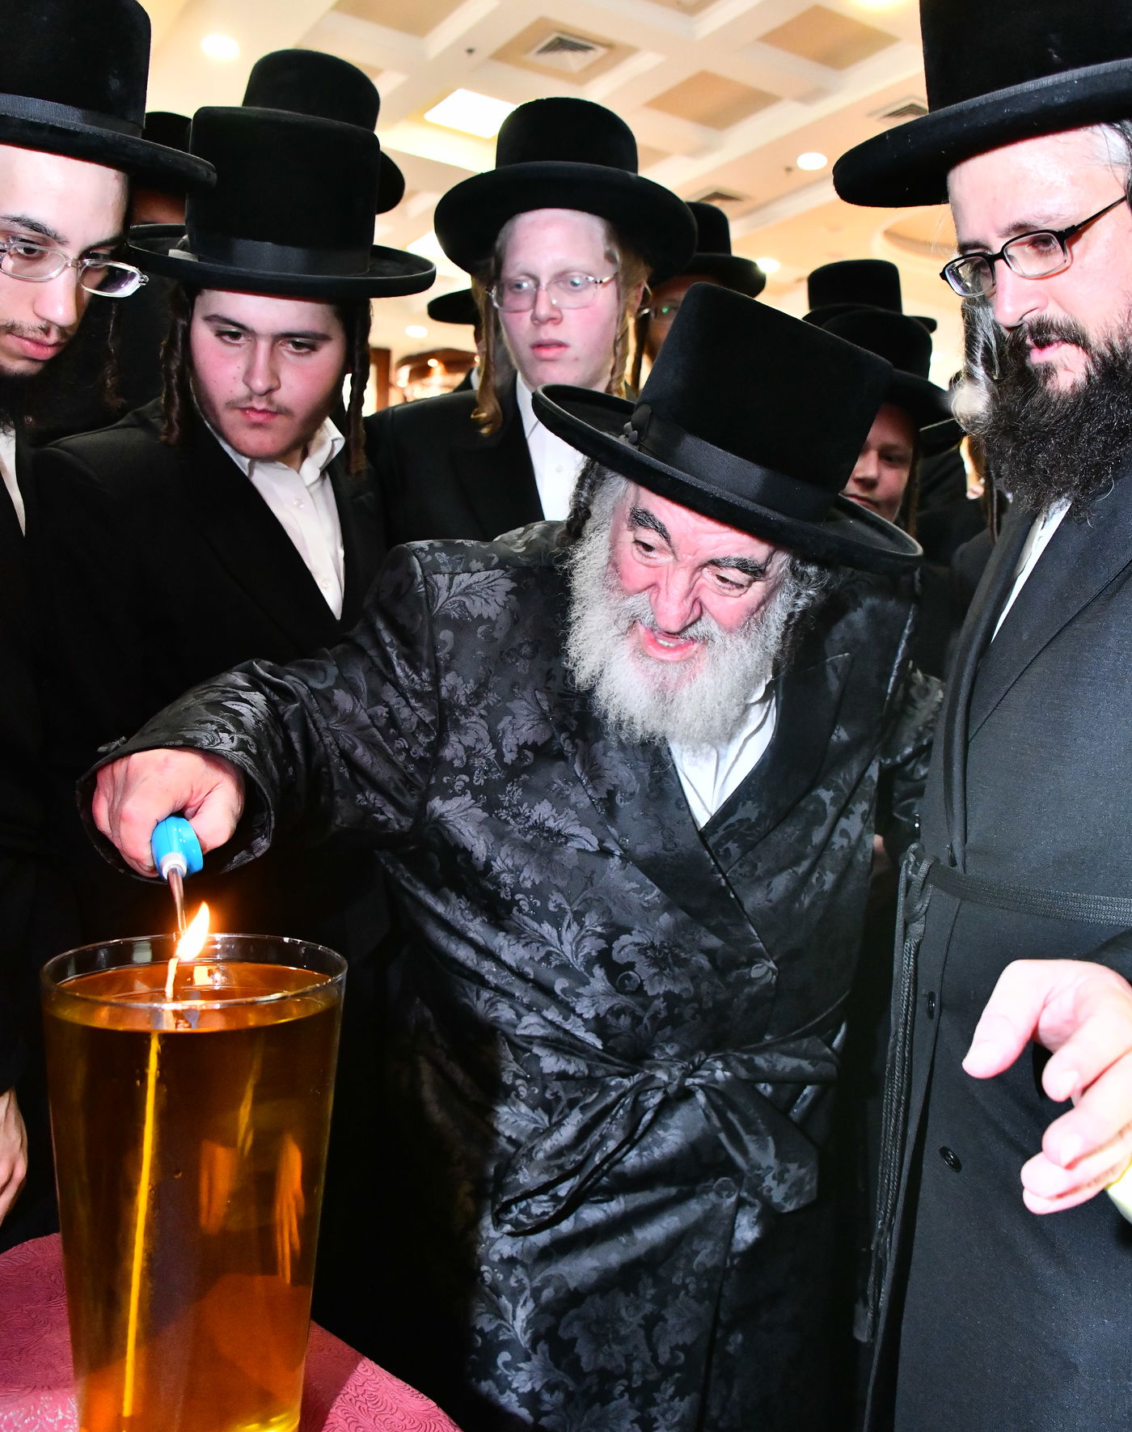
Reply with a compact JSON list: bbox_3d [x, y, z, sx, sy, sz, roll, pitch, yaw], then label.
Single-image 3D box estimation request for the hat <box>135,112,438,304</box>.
[{"bbox_3d":[-0.267,-0.502,1.280,0.300,0.145,0.335,7,24,-9],"label":"hat"}]

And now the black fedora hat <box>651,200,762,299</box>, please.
[{"bbox_3d":[0.211,-0.840,2.400,0.300,0.145,0.335,2,10,10],"label":"black fedora hat"}]

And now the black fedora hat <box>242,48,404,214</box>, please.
[{"bbox_3d":[-0.339,-0.752,1.700,0.300,0.145,0.335,9,10,-15],"label":"black fedora hat"}]

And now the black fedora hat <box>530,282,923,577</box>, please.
[{"bbox_3d":[0.145,-0.241,1.040,0.330,0.155,0.360,21,19,1],"label":"black fedora hat"}]

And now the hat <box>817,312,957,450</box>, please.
[{"bbox_3d":[0.470,-0.548,2.080,0.300,0.145,0.335,13,12,32],"label":"hat"}]

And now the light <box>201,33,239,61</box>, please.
[{"bbox_3d":[-1.619,-3.124,6.171,0.170,0.060,0.170,2,2,0],"label":"light"}]

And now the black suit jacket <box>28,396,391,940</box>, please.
[{"bbox_3d":[-0.372,0.082,1.403,0.460,0.820,0.270,0,3,-40],"label":"black suit jacket"}]

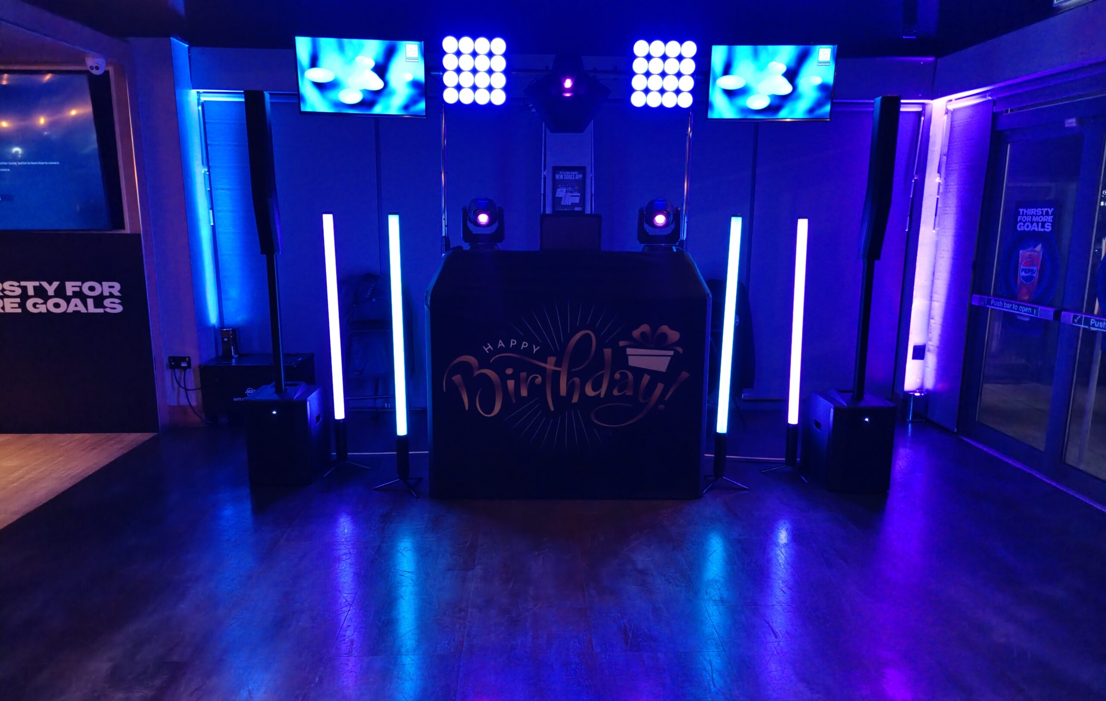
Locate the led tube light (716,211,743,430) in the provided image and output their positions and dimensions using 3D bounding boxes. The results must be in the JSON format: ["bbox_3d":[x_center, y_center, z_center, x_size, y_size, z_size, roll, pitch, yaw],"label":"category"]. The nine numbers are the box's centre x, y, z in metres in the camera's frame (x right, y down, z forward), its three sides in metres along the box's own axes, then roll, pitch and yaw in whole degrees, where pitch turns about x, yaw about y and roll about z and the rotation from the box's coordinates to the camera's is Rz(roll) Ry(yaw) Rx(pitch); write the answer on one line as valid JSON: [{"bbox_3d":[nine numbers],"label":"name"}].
[{"bbox_3d":[0.917,-0.117,3.829,0.052,1.156,0.052,1,11,0],"label":"led tube light"}]

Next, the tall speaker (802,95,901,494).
[{"bbox_3d":[1.642,-0.282,3.930,0.340,2.030,0.430,0,11,0],"label":"tall speaker"}]

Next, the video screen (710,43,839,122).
[{"bbox_3d":[1.258,-1.538,4.220,0.715,0.412,0.060,1,13,3],"label":"video screen"}]

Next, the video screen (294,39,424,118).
[{"bbox_3d":[-1.096,-1.571,4.241,0.725,0.430,0.070,-1,16,-7],"label":"video screen"}]

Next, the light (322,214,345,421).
[{"bbox_3d":[-1.217,-0.173,4.074,0.052,1.163,0.052,0,11,0],"label":"light"}]

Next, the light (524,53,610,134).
[{"bbox_3d":[0.081,-1.458,4.154,0.465,0.410,0.340,0,11,-2],"label":"light"}]

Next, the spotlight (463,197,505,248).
[{"bbox_3d":[-0.398,-0.721,4.229,0.240,0.325,0.210,0,11,-2],"label":"spotlight"}]

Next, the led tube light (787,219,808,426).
[{"bbox_3d":[1.341,-0.146,4.027,0.052,1.152,0.052,-1,11,0],"label":"led tube light"}]

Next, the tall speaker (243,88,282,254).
[{"bbox_3d":[-1.526,-0.924,3.869,0.100,0.835,0.135,0,11,0],"label":"tall speaker"}]

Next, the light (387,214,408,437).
[{"bbox_3d":[-0.800,-0.114,3.786,0.052,1.167,0.052,0,11,0],"label":"light"}]

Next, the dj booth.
[{"bbox_3d":[0.060,0.100,4.197,1.430,1.280,0.700,0,11,0],"label":"dj booth"}]

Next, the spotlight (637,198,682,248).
[{"bbox_3d":[0.620,-0.722,4.266,0.240,0.325,0.210,0,11,-2],"label":"spotlight"}]

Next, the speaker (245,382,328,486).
[{"bbox_3d":[-1.526,0.475,4.293,0.345,0.485,0.420,1,11,1],"label":"speaker"}]

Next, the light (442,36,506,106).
[{"bbox_3d":[-0.445,-1.594,4.179,0.370,0.380,0.120,-1,12,-7],"label":"light"}]

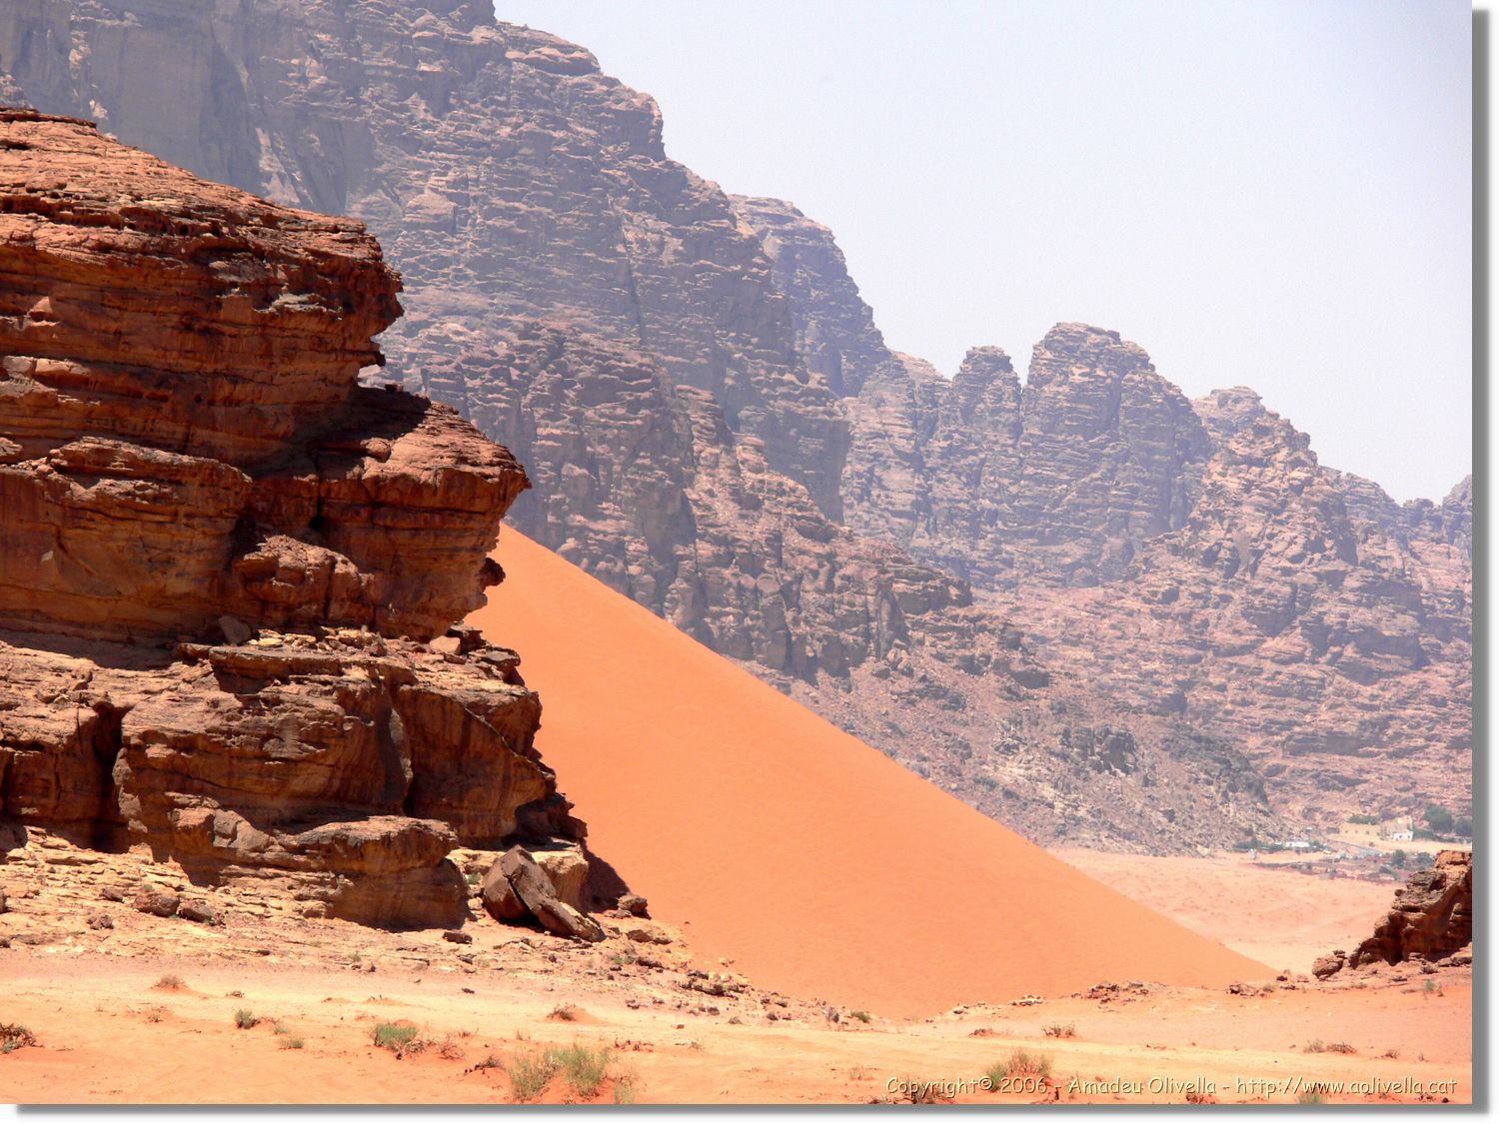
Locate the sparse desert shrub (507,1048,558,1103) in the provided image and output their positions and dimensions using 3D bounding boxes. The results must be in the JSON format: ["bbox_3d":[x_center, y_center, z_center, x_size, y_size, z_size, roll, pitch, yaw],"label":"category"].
[{"bbox_3d":[-2.820,6.673,163.000,0.699,0.684,0.664,0,-1,0],"label":"sparse desert shrub"}]

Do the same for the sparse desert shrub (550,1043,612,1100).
[{"bbox_3d":[-2.202,6.645,164.000,0.811,0.734,0.730,0,-1,0],"label":"sparse desert shrub"}]

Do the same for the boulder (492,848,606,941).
[{"bbox_3d":[-3.275,5.376,203.000,1.874,1.571,1.499,0,-1,0],"label":"boulder"}]

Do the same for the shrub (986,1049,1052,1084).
[{"bbox_3d":[3.590,6.712,167.000,0.872,0.452,0.741,0,-1,0],"label":"shrub"}]

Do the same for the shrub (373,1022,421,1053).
[{"bbox_3d":[-5.053,6.815,180.000,0.688,0.453,0.619,0,-1,0],"label":"shrub"}]

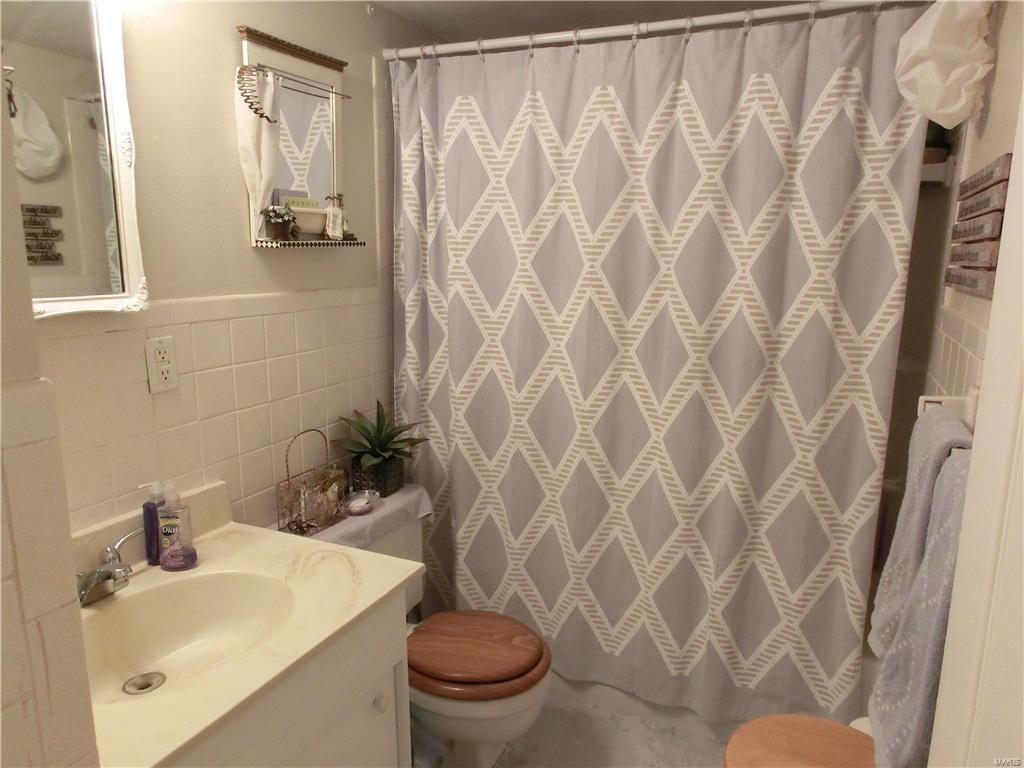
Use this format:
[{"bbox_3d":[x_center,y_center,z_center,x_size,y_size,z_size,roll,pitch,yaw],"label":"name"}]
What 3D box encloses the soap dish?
[{"bbox_3d":[-0.405,0.328,1.925,0.095,0.038,0.115,5,12,24],"label":"soap dish"}]

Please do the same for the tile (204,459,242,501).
[{"bbox_3d":[-0.683,0.235,1.669,0.010,0.108,0.108,5,12,24],"label":"tile"}]

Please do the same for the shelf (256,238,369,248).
[{"bbox_3d":[-0.505,-0.358,1.813,0.080,0.018,0.335,5,12,24],"label":"shelf"}]

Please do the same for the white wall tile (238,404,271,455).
[{"bbox_3d":[-0.637,0.109,1.747,0.010,0.108,0.108,5,12,24],"label":"white wall tile"}]

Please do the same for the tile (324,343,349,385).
[{"bbox_3d":[-0.500,-0.053,2.020,0.010,0.108,0.108,5,12,24],"label":"tile"}]

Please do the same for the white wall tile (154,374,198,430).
[{"bbox_3d":[-0.732,0.039,1.544,0.010,0.109,0.109,5,12,24],"label":"white wall tile"}]

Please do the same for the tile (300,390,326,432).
[{"bbox_3d":[-0.549,0.074,1.962,0.010,0.109,0.109,5,12,24],"label":"tile"}]

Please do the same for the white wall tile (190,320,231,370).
[{"bbox_3d":[-0.677,-0.086,1.599,0.009,0.108,0.108,6,12,24],"label":"white wall tile"}]

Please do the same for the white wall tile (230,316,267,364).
[{"bbox_3d":[-0.631,-0.105,1.697,0.009,0.108,0.108,6,12,24],"label":"white wall tile"}]

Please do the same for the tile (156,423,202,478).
[{"bbox_3d":[-0.728,0.145,1.551,0.010,0.108,0.108,5,12,24],"label":"tile"}]

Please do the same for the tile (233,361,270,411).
[{"bbox_3d":[-0.640,0.002,1.743,0.010,0.109,0.109,5,12,24],"label":"tile"}]

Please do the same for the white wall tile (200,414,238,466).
[{"bbox_3d":[-0.687,0.130,1.664,0.010,0.109,0.109,5,12,24],"label":"white wall tile"}]

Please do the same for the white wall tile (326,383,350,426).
[{"bbox_3d":[-0.503,0.056,2.061,0.010,0.109,0.109,5,12,24],"label":"white wall tile"}]

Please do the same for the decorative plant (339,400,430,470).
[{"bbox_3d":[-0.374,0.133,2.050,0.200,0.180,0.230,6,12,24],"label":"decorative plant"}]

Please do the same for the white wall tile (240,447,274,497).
[{"bbox_3d":[-0.642,0.220,1.784,0.010,0.109,0.109,5,12,24],"label":"white wall tile"}]

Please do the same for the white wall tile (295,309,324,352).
[{"bbox_3d":[-0.545,-0.142,1.902,0.010,0.108,0.108,5,12,24],"label":"white wall tile"}]

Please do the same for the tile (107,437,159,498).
[{"bbox_3d":[-0.770,0.166,1.445,0.009,0.108,0.108,6,12,24],"label":"tile"}]

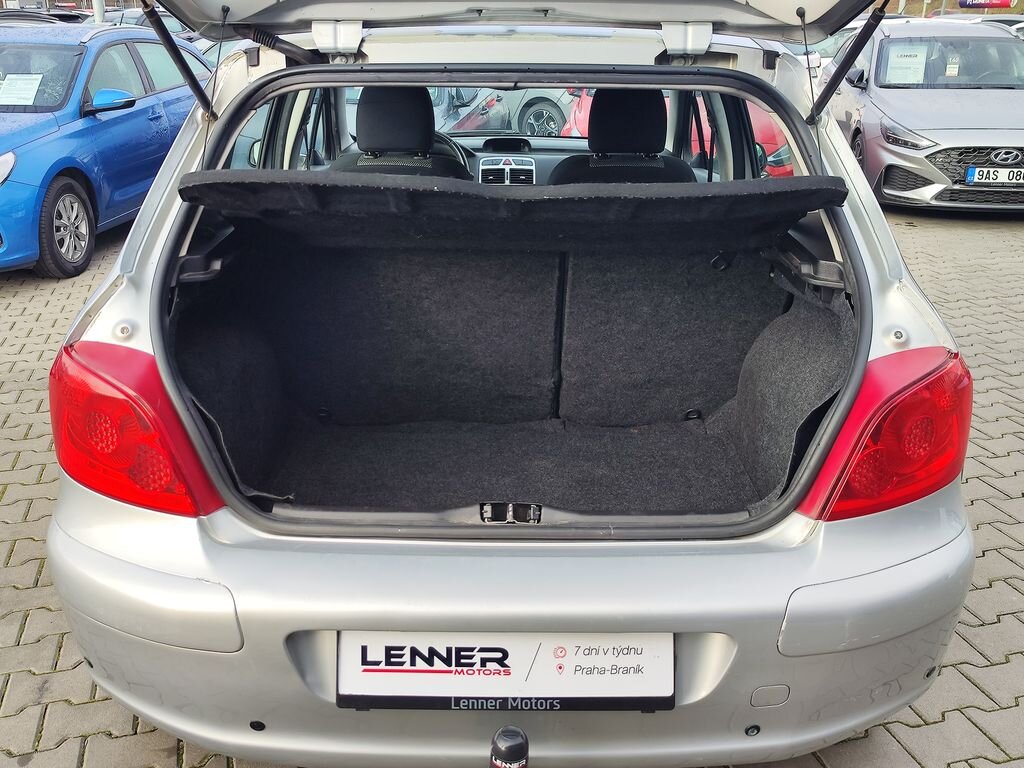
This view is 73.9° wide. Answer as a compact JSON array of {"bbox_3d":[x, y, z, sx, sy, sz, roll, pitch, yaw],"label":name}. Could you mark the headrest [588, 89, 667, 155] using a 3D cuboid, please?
[{"bbox_3d":[0.366,-0.845,2.155,0.250,0.215,0.125,0,36,0],"label":"headrest"}]

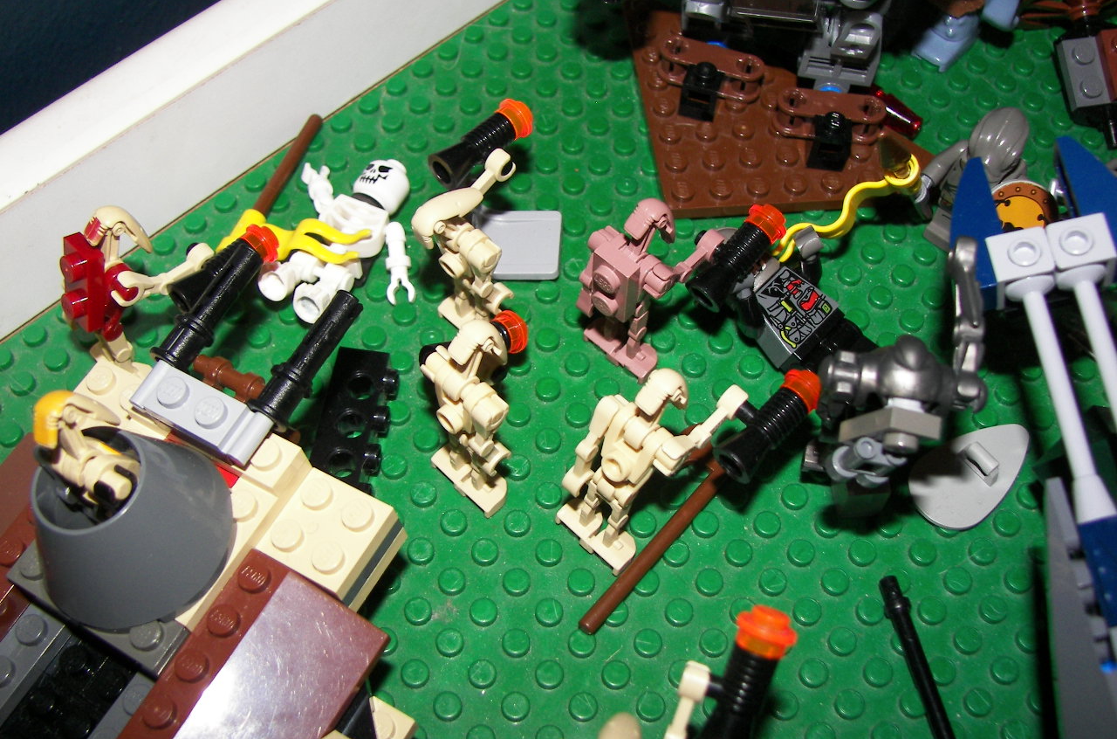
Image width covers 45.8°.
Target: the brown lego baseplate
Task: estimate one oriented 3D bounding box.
[{"bbox_3d":[0.050,-0.062,0.296,0.064,0.005,0.064,-5,58,-5],"label":"brown lego baseplate"}]

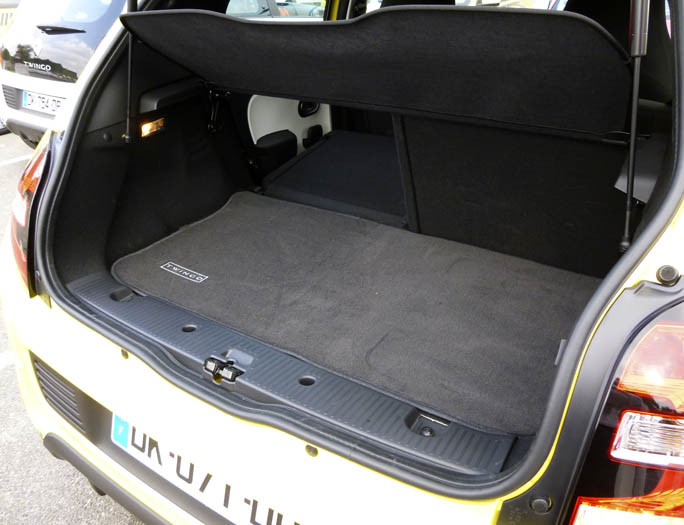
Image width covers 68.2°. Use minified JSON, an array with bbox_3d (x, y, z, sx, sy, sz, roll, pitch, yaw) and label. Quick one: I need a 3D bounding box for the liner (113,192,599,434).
[{"bbox_3d":[0.011,0.036,1.175,1.130,0.020,0.640,16,30,27],"label":"liner"}]

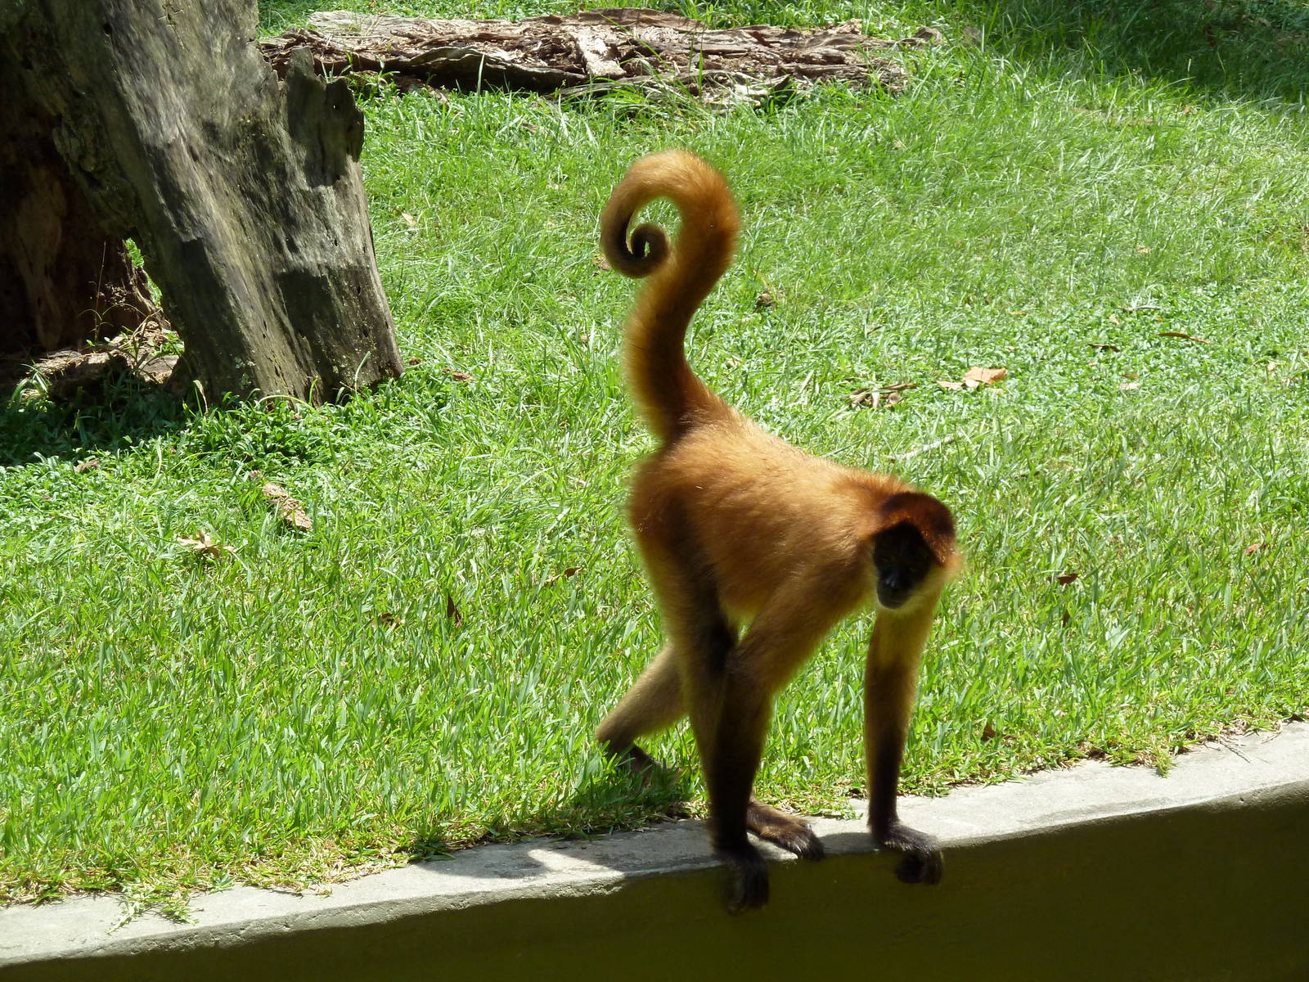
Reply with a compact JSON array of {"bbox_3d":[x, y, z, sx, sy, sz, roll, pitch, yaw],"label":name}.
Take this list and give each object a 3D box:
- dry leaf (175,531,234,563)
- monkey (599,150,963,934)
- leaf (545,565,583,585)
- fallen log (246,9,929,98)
[{"bbox_3d":[-0.619,0.077,6.678,0.078,0.025,0.060,0,17,0],"label":"dry leaf"},{"bbox_3d":[0.118,0.045,5.619,0.520,0.820,0.270,13,21,36],"label":"monkey"},{"bbox_3d":[-0.123,0.114,6.555,0.050,0.020,0.035,0,17,0],"label":"leaf"},{"bbox_3d":[-0.110,-0.869,9.668,1.400,0.140,0.320,0,17,0],"label":"fallen log"}]

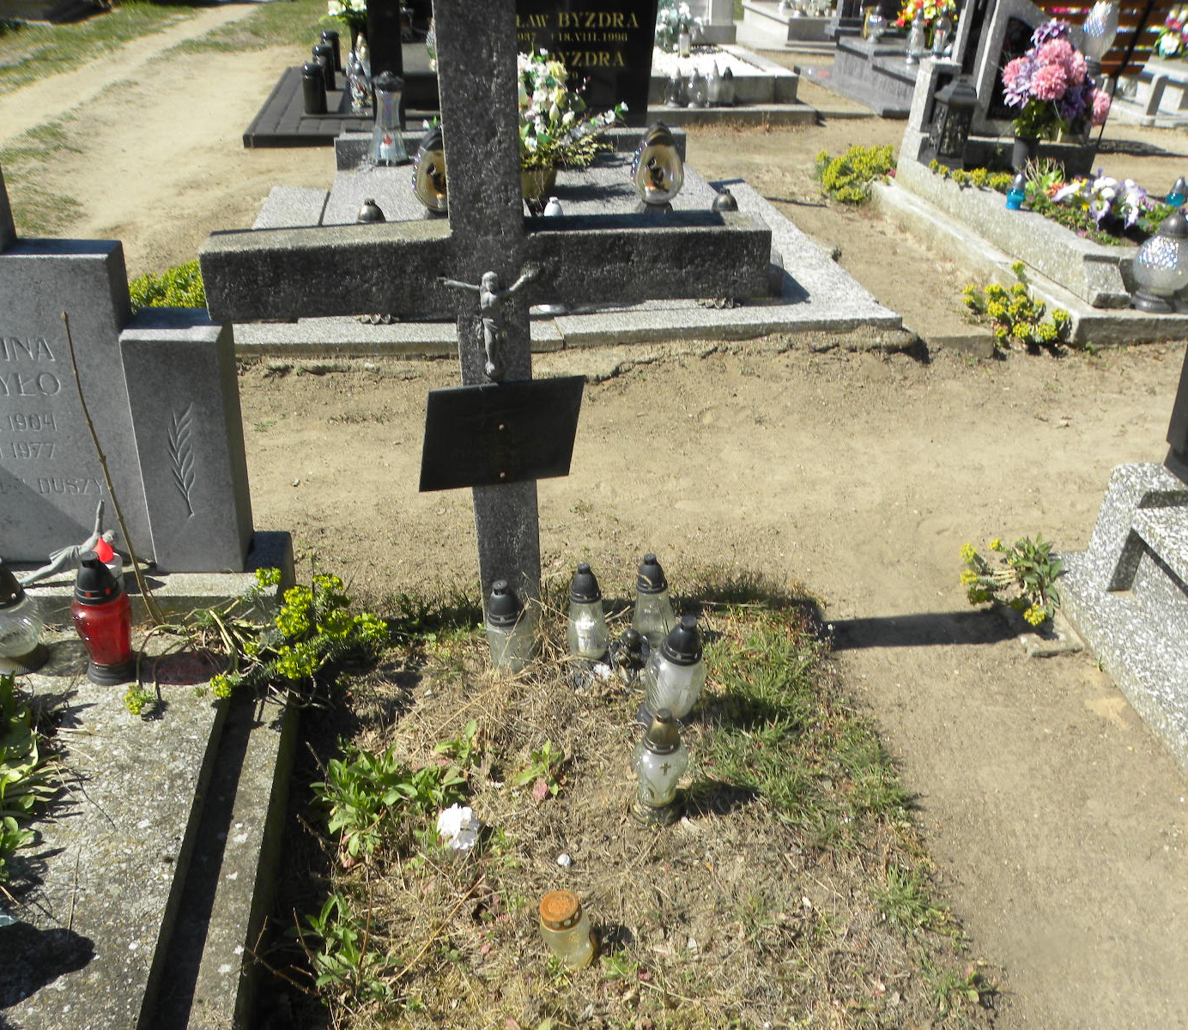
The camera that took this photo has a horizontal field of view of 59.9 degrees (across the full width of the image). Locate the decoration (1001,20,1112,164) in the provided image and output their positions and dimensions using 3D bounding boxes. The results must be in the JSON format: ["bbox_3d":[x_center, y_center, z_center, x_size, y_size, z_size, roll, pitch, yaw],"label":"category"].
[{"bbox_3d":[2.370,-2.160,5.300,0.570,0.710,0.460,-2,31,-8],"label":"decoration"}]

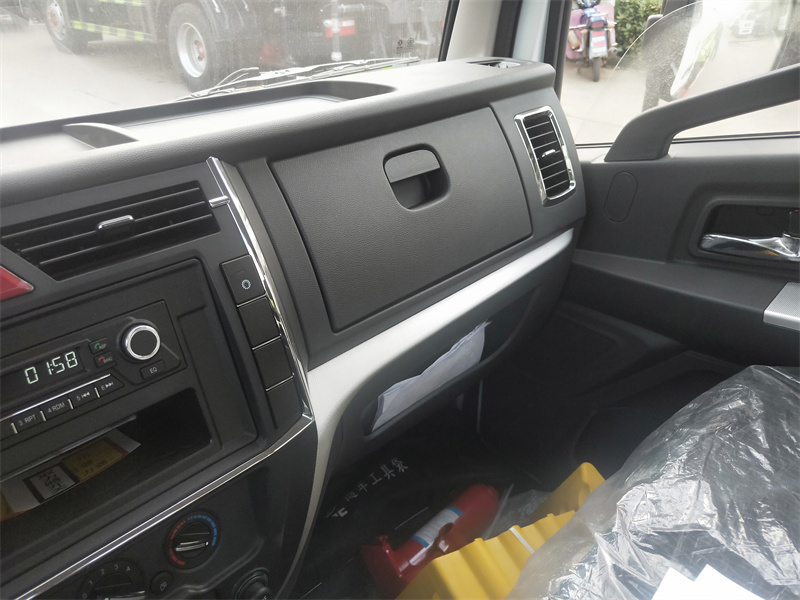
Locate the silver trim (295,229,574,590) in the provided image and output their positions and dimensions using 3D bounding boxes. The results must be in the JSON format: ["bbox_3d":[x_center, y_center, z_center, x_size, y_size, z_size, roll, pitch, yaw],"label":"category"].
[{"bbox_3d":[0.045,0.158,0.794,0.467,0.451,0.121,-26,39,-36],"label":"silver trim"}]

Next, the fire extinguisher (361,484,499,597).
[{"bbox_3d":[0.060,0.441,1.061,0.285,0.095,0.088,-24,19,-35],"label":"fire extinguisher"}]

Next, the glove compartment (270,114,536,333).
[{"bbox_3d":[0.006,-0.100,0.654,0.314,0.168,0.085,-26,11,-36],"label":"glove compartment"}]

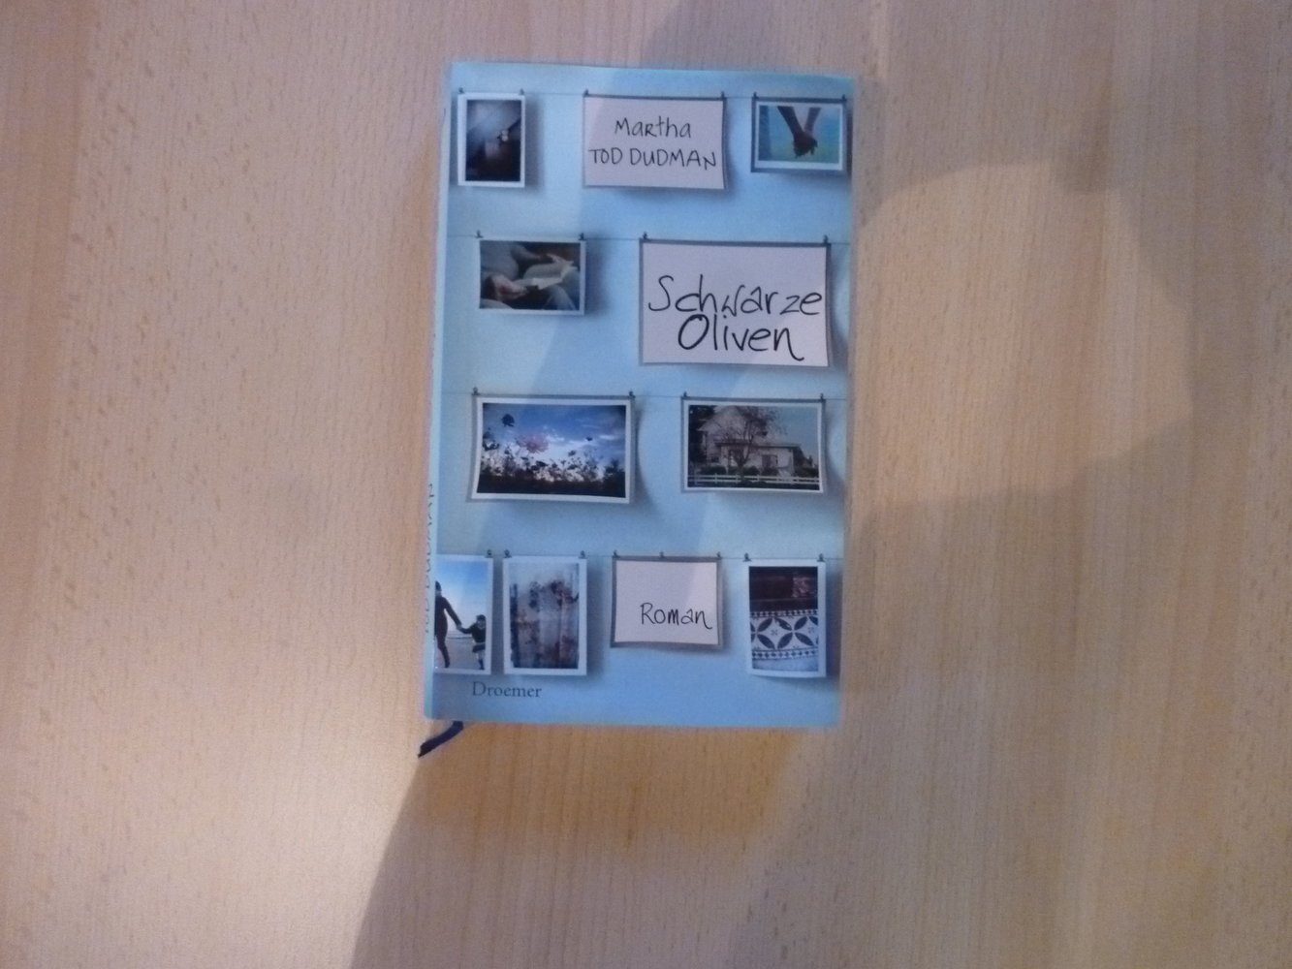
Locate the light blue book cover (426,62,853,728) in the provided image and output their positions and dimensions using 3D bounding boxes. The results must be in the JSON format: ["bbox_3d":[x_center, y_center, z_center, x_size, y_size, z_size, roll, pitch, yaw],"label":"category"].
[{"bbox_3d":[-0.002,-0.028,0.311,0.133,0.024,0.209,1,89,-2],"label":"light blue book cover"}]

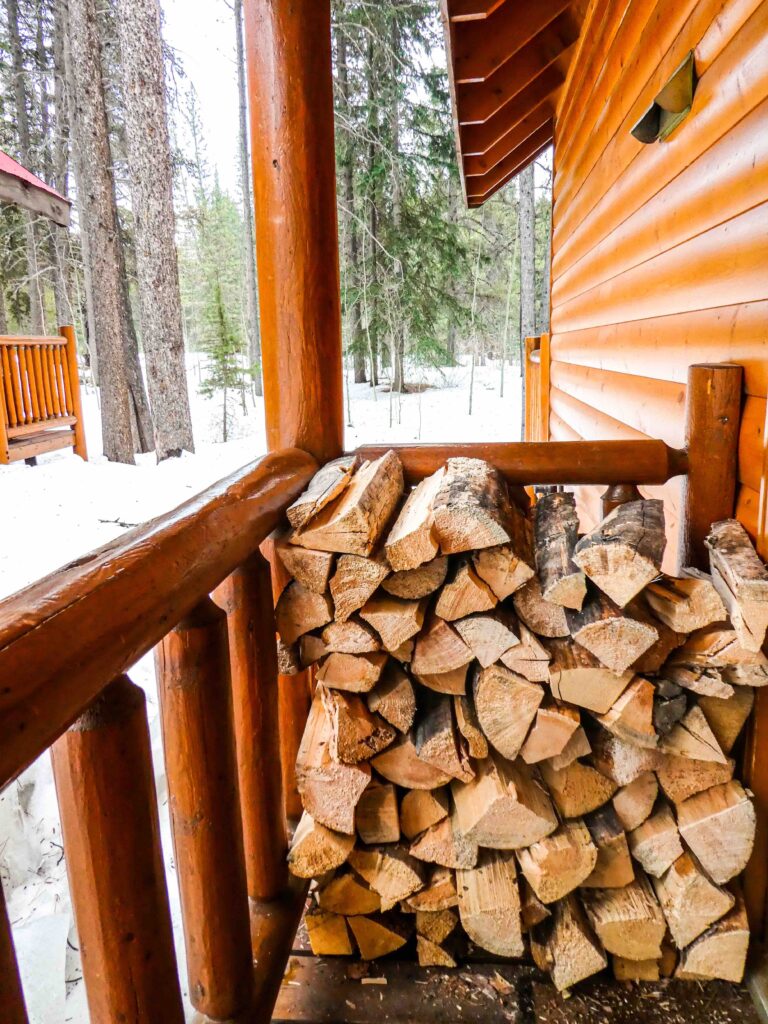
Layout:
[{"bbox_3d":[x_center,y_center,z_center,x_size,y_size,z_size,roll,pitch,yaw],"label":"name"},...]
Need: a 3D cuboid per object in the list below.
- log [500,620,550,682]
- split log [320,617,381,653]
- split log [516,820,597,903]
[{"bbox_3d":[0.269,0.209,1.417,0.086,0.077,0.420,0,13,7],"label":"log"},{"bbox_3d":[-0.030,0.170,1.436,0.102,0.061,0.420,0,13,7],"label":"split log"},{"bbox_3d":[0.313,0.558,1.377,0.131,0.110,0.410,0,13,8],"label":"split log"}]

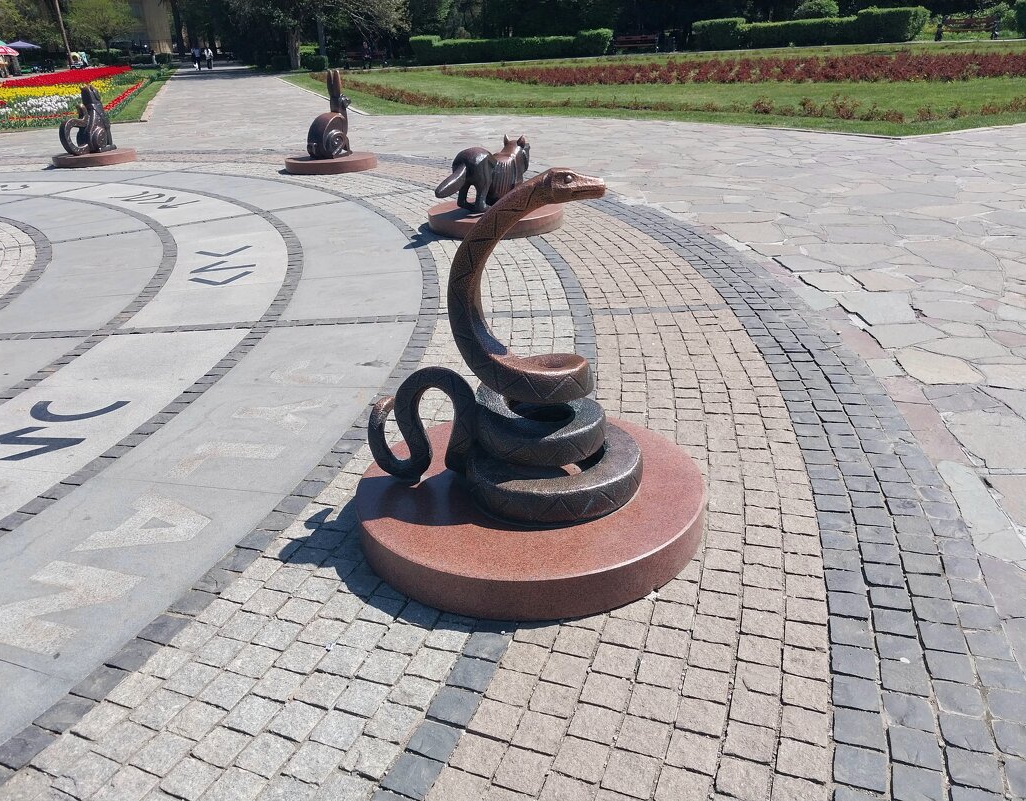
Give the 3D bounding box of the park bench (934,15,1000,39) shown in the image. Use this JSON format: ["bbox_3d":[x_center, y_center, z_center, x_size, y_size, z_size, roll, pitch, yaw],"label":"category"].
[{"bbox_3d":[18.397,-15.003,32.318,0.650,0.900,2.212,-22,31,-36],"label":"park bench"}]

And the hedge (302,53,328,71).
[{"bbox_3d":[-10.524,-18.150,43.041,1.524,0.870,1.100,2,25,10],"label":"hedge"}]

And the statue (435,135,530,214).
[{"bbox_3d":[-0.222,-1.827,6.455,0.700,0.540,0.360,-15,27,-24],"label":"statue"}]

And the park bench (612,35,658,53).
[{"bbox_3d":[6.291,-18.024,40.498,2.268,0.900,0.650,9,27,24],"label":"park bench"}]

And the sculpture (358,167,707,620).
[{"bbox_3d":[0.034,-0.133,2.394,1.084,1.100,1.084,3,25,13],"label":"sculpture"}]

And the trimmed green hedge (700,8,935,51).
[{"bbox_3d":[13.274,-17.011,36.911,9.901,1.300,1.350,16,31,35],"label":"trimmed green hedge"}]

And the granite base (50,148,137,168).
[{"bbox_3d":[-5.986,-3.498,11.498,1.084,0.135,1.084,4,26,15],"label":"granite base"}]

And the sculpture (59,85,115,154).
[{"bbox_3d":[-6.038,-3.960,11.285,0.370,0.885,0.660,6,26,18],"label":"sculpture"}]

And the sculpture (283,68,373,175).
[{"bbox_3d":[-2.252,-3.397,9.699,1.084,1.130,1.084,19,32,38],"label":"sculpture"}]

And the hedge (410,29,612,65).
[{"bbox_3d":[-0.127,-18.602,42.234,10.160,1.280,1.300,2,25,10],"label":"hedge"}]

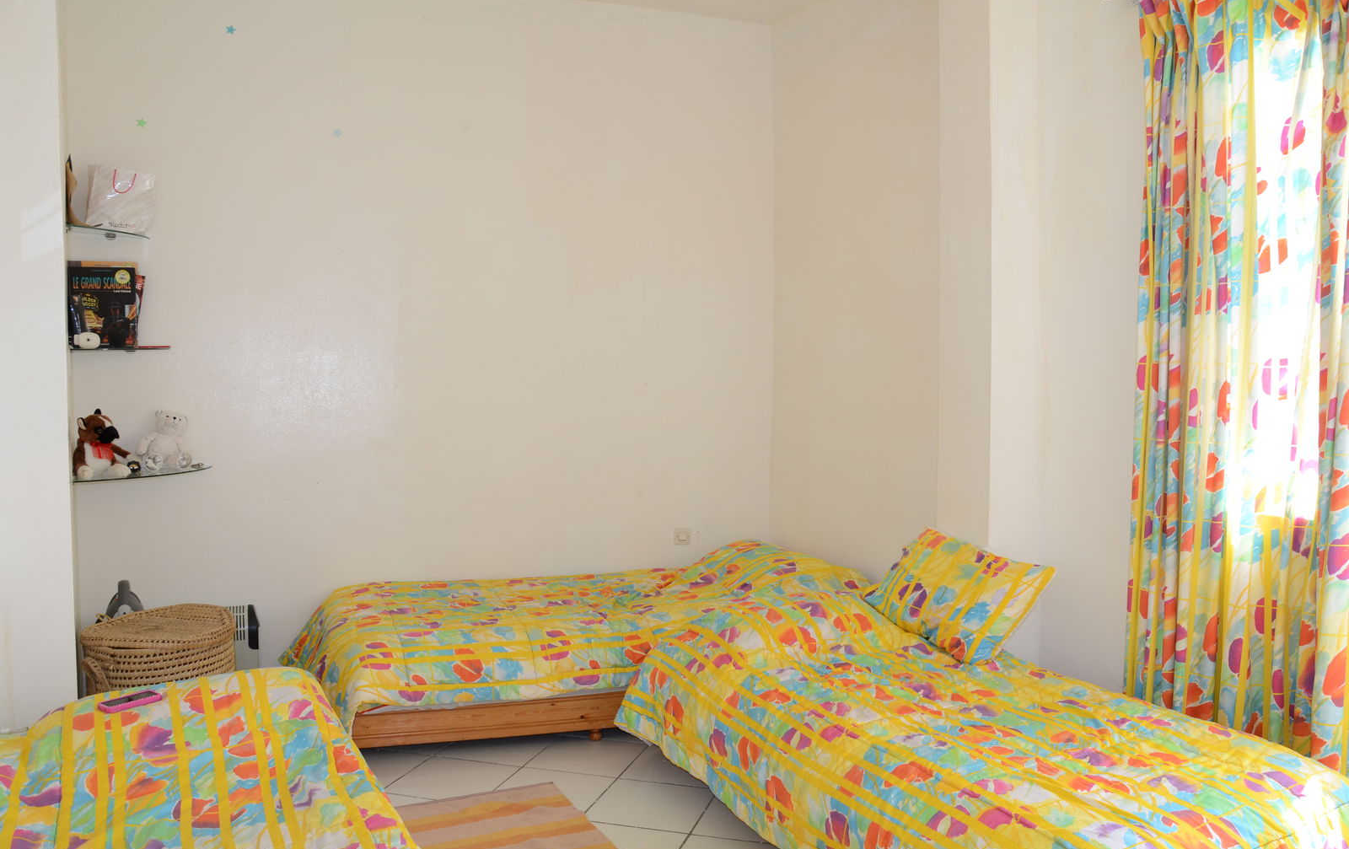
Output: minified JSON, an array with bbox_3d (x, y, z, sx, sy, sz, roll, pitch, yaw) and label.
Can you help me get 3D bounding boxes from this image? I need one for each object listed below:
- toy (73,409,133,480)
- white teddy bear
[{"bbox_3d":[-2.116,0.072,3.740,0.170,0.250,0.180,2,3,44],"label":"toy"},{"bbox_3d":[-1.951,0.063,3.870,0.185,0.225,0.150,-2,3,-33],"label":"white teddy bear"}]

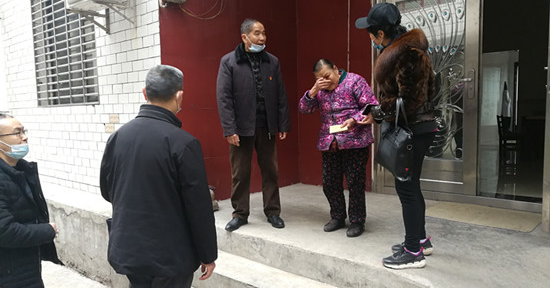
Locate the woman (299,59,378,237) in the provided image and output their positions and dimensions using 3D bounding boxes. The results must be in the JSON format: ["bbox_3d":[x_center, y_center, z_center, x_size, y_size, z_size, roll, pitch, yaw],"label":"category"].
[{"bbox_3d":[0.507,0.021,3.277,0.570,1.323,0.450,1,5,25],"label":"woman"}]

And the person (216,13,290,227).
[{"bbox_3d":[-0.179,-0.159,3.470,0.580,1.678,0.350,-2,5,-10],"label":"person"}]

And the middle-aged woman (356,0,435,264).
[{"bbox_3d":[0.774,-0.057,2.625,0.500,1.575,0.470,0,5,16],"label":"middle-aged woman"}]

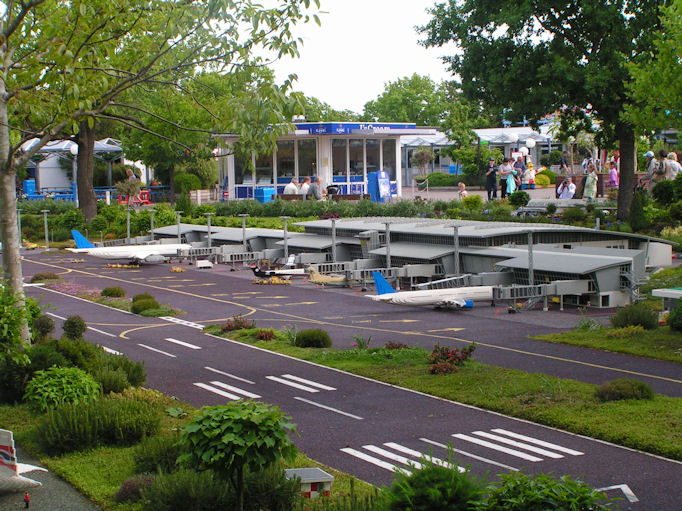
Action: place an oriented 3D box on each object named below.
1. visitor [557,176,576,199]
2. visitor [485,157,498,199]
[{"bbox_3d":[7.428,-2.078,43.470,0.600,1.040,0.600,0,4,14],"label":"visitor"},{"bbox_3d":[6.159,-3.130,54.000,0.560,1.730,0.420,-1,4,7],"label":"visitor"}]

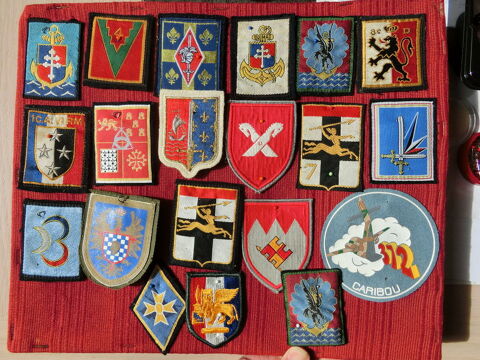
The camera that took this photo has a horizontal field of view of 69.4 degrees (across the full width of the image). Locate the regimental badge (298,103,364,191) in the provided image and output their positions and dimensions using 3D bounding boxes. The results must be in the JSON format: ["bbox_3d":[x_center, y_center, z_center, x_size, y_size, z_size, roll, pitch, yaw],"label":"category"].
[{"bbox_3d":[0.081,-0.029,0.304,0.057,0.004,0.077,2,89,1],"label":"regimental badge"}]

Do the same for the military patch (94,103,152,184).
[{"bbox_3d":[-0.100,-0.032,0.303,0.055,0.004,0.073,-2,89,2],"label":"military patch"}]

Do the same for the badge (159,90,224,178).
[{"bbox_3d":[-0.043,-0.040,0.302,0.057,0.004,0.076,1,89,2],"label":"badge"}]

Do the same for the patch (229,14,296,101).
[{"bbox_3d":[0.019,-0.107,0.301,0.060,0.004,0.073,1,89,2],"label":"patch"}]

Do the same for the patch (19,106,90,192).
[{"bbox_3d":[-0.164,-0.028,0.309,0.062,0.004,0.075,3,89,1],"label":"patch"}]

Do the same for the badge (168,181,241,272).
[{"bbox_3d":[-0.029,0.041,0.304,0.060,0.004,0.075,5,89,1],"label":"badge"}]

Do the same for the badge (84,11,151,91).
[{"bbox_3d":[-0.109,-0.116,0.310,0.059,0.004,0.067,4,89,1],"label":"badge"}]

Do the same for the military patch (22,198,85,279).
[{"bbox_3d":[-0.164,0.053,0.303,0.056,0.004,0.070,1,89,2],"label":"military patch"}]

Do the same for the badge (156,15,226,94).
[{"bbox_3d":[-0.042,-0.107,0.303,0.065,0.004,0.071,1,89,2],"label":"badge"}]

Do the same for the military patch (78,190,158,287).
[{"bbox_3d":[-0.106,0.054,0.302,0.066,0.006,0.083,6,89,2],"label":"military patch"}]

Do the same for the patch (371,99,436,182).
[{"bbox_3d":[0.139,-0.033,0.296,0.057,0.004,0.072,0,89,2],"label":"patch"}]

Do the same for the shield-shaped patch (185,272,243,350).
[{"bbox_3d":[-0.021,0.112,0.298,0.049,0.004,0.065,-2,89,2],"label":"shield-shaped patch"}]

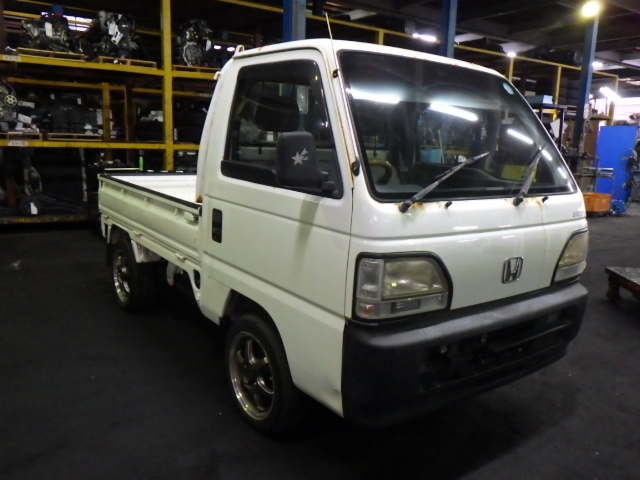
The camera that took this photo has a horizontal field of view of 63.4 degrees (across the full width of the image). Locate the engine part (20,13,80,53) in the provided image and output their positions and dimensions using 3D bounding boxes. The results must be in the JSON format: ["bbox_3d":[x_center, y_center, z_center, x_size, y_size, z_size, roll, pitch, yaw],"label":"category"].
[{"bbox_3d":[-3.489,-2.649,6.710,0.684,0.411,0.550,-6,13,-35],"label":"engine part"}]

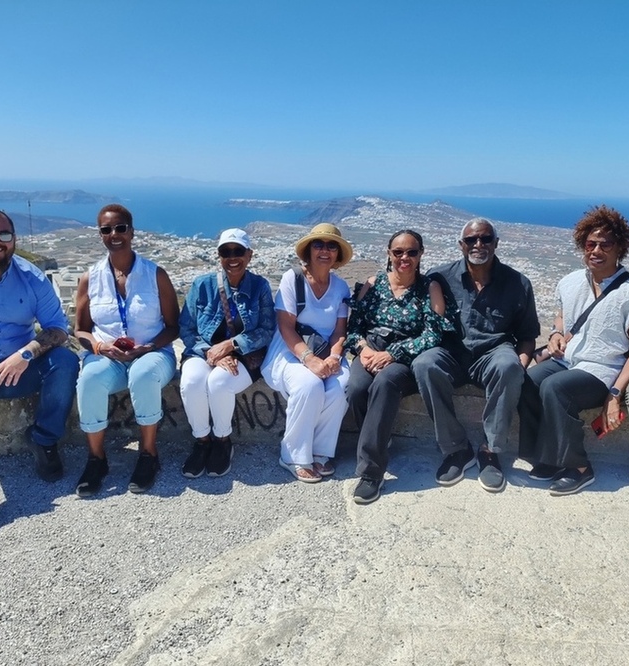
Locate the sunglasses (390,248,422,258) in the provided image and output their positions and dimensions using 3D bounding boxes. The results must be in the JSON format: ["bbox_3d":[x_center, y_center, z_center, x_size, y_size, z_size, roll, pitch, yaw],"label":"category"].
[{"bbox_3d":[0.418,-0.365,2.946,0.142,0.046,0.142,4,13,8],"label":"sunglasses"}]

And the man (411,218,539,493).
[{"bbox_3d":[0.735,0.041,2.946,0.589,1.106,0.771,4,14,11],"label":"man"}]

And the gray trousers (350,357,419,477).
[{"bbox_3d":[0.341,0.314,2.909,0.376,0.487,0.721,5,14,14],"label":"gray trousers"}]

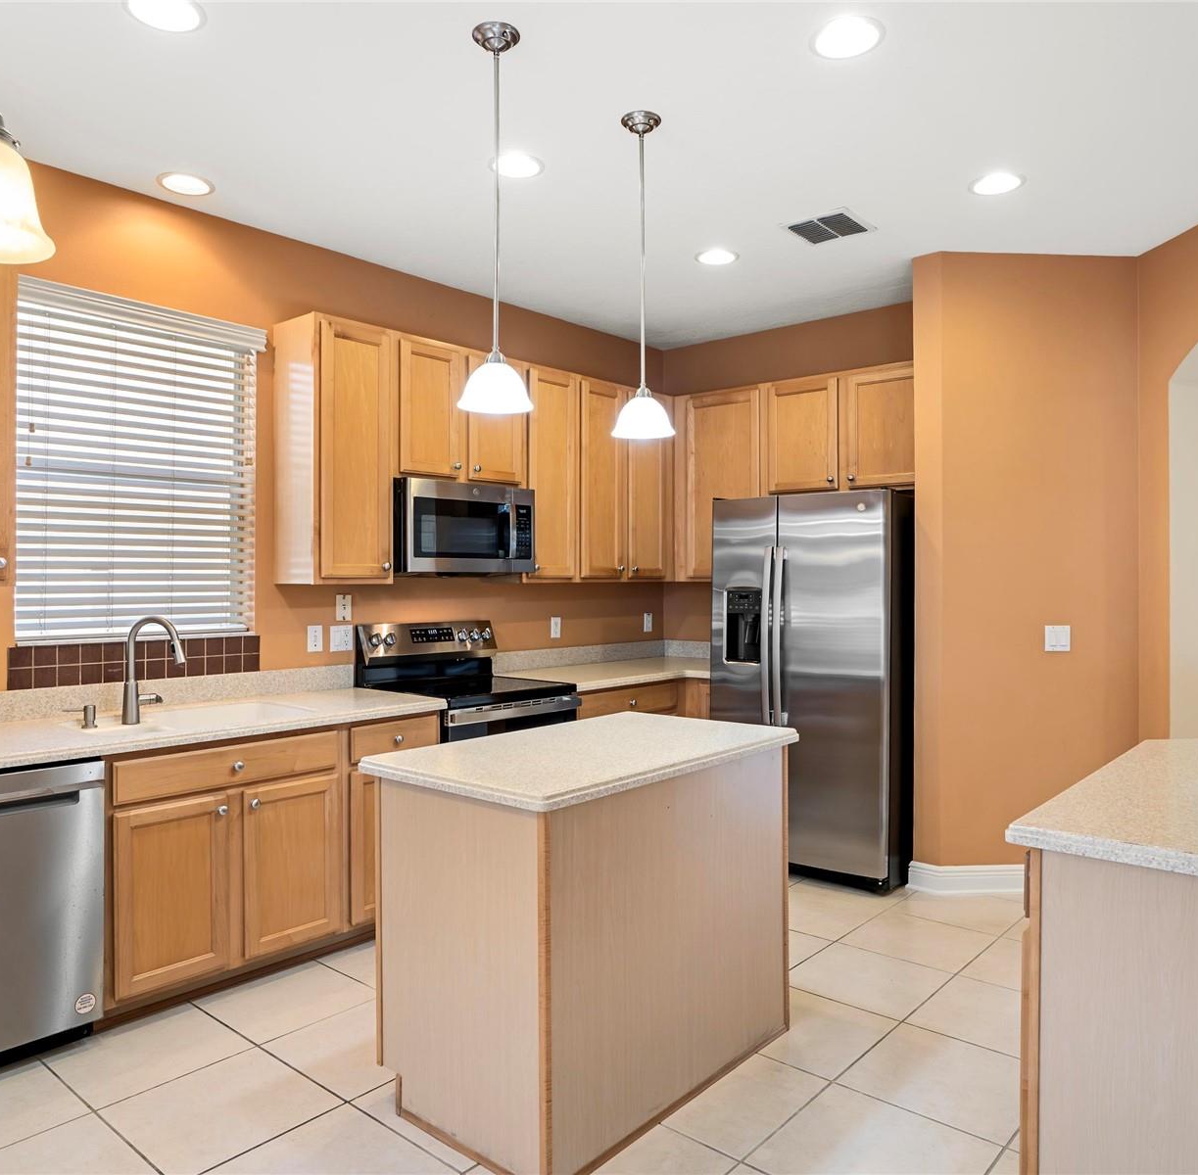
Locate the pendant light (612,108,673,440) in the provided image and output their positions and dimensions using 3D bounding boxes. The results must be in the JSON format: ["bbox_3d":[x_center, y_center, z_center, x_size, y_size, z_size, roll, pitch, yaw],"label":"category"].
[{"bbox_3d":[0.139,-0.988,2.886,0.198,1.001,0.198,0,0,0],"label":"pendant light"}]

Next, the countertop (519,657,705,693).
[{"bbox_3d":[0.233,0.458,4.912,0.860,0.040,1.480,1,1,42],"label":"countertop"}]

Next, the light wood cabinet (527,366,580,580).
[{"bbox_3d":[-0.347,-0.558,4.657,0.322,1.075,0.398,0,0,42],"label":"light wood cabinet"}]

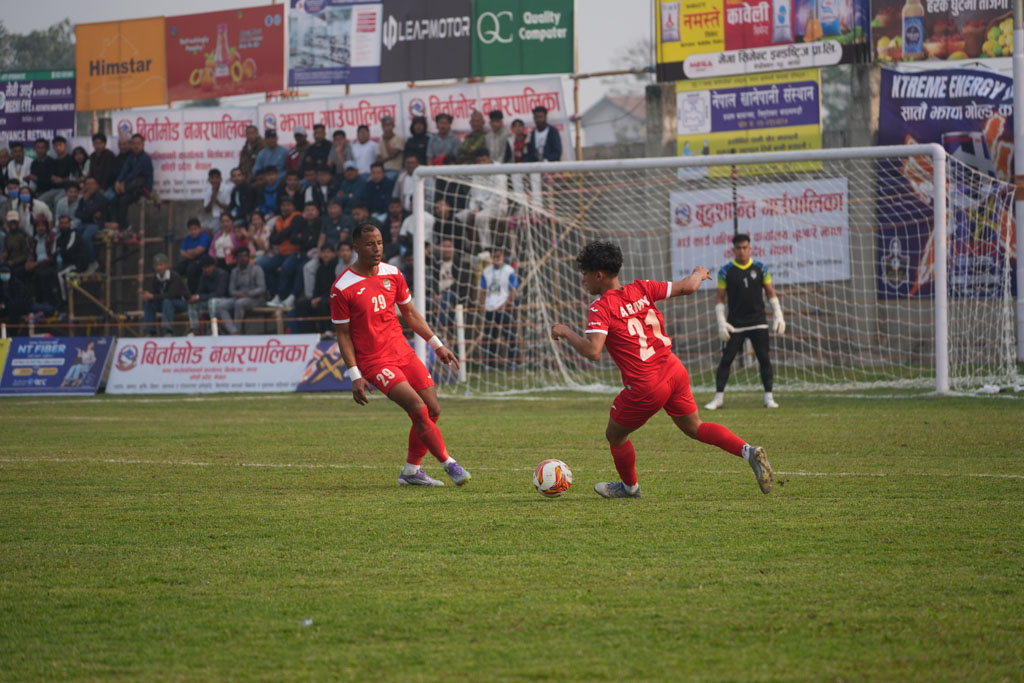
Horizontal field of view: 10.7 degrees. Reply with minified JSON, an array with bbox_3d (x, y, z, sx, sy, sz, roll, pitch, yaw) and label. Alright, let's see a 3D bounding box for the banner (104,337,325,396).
[{"bbox_3d":[-3.649,0.282,66.000,3.500,0.740,0.060,0,-21,44],"label":"banner"}]

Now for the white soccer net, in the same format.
[{"bbox_3d":[2.170,-0.714,58.272,7.560,2.560,1.600,0,1,44],"label":"white soccer net"}]

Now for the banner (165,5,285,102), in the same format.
[{"bbox_3d":[-4.111,-4.125,78.500,0.060,1.250,2.500,-2,1,-42],"label":"banner"}]

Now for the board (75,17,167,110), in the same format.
[{"bbox_3d":[-5.691,-4.025,79.500,0.060,1.250,1.950,-2,1,-42],"label":"board"}]

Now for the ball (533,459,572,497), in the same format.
[{"bbox_3d":[0.232,0.777,31.100,0.220,0.220,0.220,-1,1,0],"label":"ball"}]

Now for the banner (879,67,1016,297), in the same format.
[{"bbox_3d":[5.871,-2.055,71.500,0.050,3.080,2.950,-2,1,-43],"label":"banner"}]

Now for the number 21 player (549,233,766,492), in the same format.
[{"bbox_3d":[0.854,0.161,31.400,1.150,1.480,0.780,-1,1,35],"label":"number 21 player"}]

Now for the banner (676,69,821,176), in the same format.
[{"bbox_3d":[3.196,-2.920,73.500,0.050,1.330,2.650,-2,1,-42],"label":"banner"}]

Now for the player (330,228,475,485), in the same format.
[{"bbox_3d":[-0.682,0.079,33.400,0.800,1.610,0.580,-1,1,-25],"label":"player"}]

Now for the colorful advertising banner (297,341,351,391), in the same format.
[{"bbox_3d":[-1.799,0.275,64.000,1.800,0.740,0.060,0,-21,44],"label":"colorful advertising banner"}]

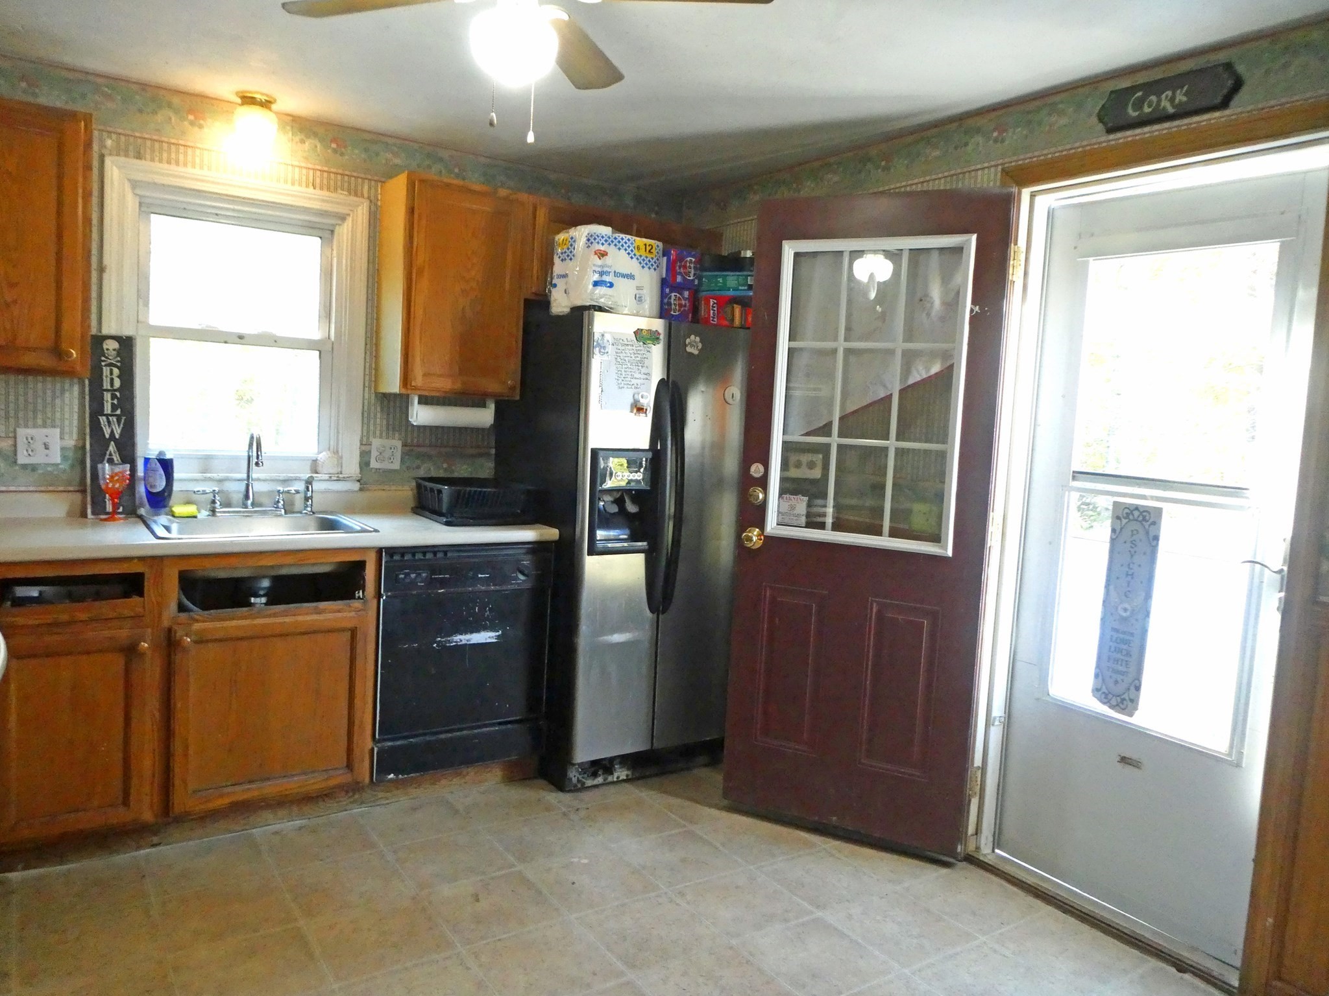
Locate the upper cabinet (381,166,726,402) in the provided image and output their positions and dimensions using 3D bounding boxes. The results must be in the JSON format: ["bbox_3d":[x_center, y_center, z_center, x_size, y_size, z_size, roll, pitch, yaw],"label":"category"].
[{"bbox_3d":[-0.423,-0.766,3.688,1.343,0.760,0.340,-1,6,-33],"label":"upper cabinet"}]

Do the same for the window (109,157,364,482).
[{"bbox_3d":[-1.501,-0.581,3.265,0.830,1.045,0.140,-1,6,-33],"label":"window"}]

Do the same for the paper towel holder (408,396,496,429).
[{"bbox_3d":[-0.802,-0.327,3.495,0.312,0.119,0.090,-1,6,-33],"label":"paper towel holder"}]

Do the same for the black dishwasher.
[{"bbox_3d":[-0.822,0.523,3.385,0.599,0.780,0.600,-1,6,-33],"label":"black dishwasher"}]

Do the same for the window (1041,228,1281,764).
[{"bbox_3d":[1.328,-0.017,2.493,0.040,1.280,0.520,-1,6,-34],"label":"window"}]

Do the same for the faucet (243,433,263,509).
[{"bbox_3d":[-1.378,-0.086,3.097,0.050,0.262,0.190,-1,6,-34],"label":"faucet"}]

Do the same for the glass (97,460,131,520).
[{"bbox_3d":[-1.728,-0.020,2.894,0.088,0.183,0.088,-1,6,-34],"label":"glass"}]

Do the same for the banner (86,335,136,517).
[{"bbox_3d":[-1.804,-0.229,3.006,0.134,0.600,0.018,-1,4,-33],"label":"banner"}]

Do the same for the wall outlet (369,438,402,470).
[{"bbox_3d":[-1.058,-0.166,3.508,0.115,0.112,0.012,-1,6,-34],"label":"wall outlet"}]

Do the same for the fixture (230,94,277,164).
[{"bbox_3d":[-1.355,-1.221,3.050,0.133,0.196,0.133,-1,6,-34],"label":"fixture"}]

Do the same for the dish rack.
[{"bbox_3d":[-0.722,0.009,3.449,0.335,0.135,0.420,-1,6,-34],"label":"dish rack"}]

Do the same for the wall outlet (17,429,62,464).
[{"bbox_3d":[-1.992,-0.163,2.935,0.115,0.112,0.012,-1,6,-33],"label":"wall outlet"}]

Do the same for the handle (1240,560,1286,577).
[{"bbox_3d":[1.478,0.174,2.275,0.050,0.034,0.098,-1,7,-36],"label":"handle"}]

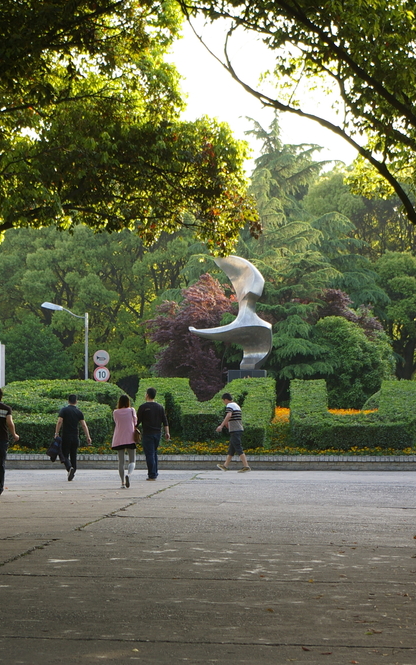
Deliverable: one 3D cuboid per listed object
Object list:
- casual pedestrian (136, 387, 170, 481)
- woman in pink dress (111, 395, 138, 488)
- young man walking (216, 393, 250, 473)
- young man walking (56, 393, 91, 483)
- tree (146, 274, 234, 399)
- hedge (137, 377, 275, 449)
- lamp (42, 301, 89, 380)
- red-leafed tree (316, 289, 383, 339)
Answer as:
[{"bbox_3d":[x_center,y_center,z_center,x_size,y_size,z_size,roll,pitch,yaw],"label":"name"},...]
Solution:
[{"bbox_3d":[-1.056,1.989,44.100,0.640,1.790,0.500,0,-2,2],"label":"casual pedestrian"},{"bbox_3d":[-1.475,1.943,40.700,0.520,1.660,0.520,0,-2,3],"label":"woman in pink dress"},{"bbox_3d":[0.558,2.237,49.753,0.700,1.730,0.480,0,-2,12],"label":"young man walking"},{"bbox_3d":[-2.703,2.090,45.356,0.640,1.730,0.500,0,-2,1],"label":"young man walking"},{"bbox_3d":[-0.482,0.613,66.500,2.900,4.600,2.800,0,-2,4],"label":"tree"},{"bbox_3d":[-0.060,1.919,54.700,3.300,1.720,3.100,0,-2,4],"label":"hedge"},{"bbox_3d":[-4.853,1.456,77.500,1.600,4.930,0.300,0,-2,4],"label":"lamp"},{"bbox_3d":[4.322,0.827,70.000,2.800,4.400,2.800,0,-2,4],"label":"red-leafed tree"}]

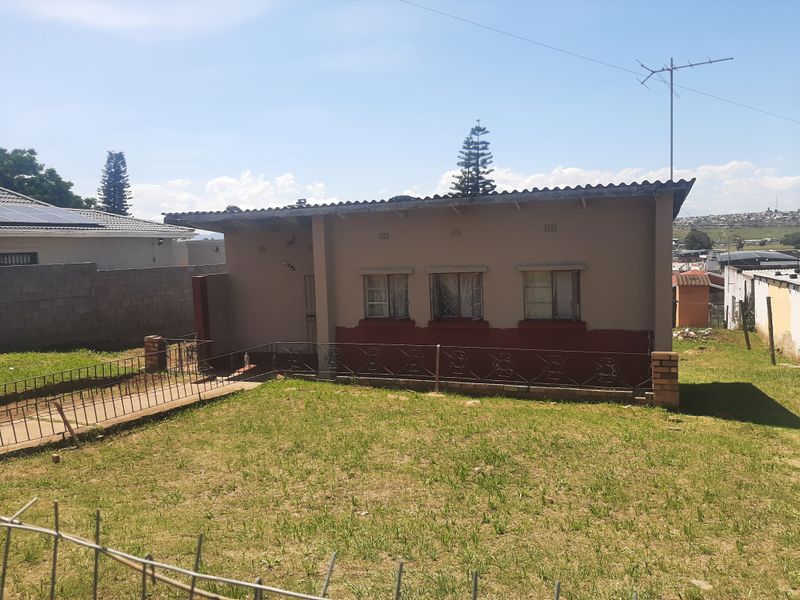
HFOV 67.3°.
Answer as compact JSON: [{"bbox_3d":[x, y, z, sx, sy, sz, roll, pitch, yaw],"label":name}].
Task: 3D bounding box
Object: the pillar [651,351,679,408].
[{"bbox_3d":[4.135,1.216,9.366,0.356,0.830,0.356,0,4,21],"label":"pillar"}]

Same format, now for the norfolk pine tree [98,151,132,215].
[{"bbox_3d":[-30.032,-8.197,64.568,4.100,15.500,4.100,-4,5,-25],"label":"norfolk pine tree"}]

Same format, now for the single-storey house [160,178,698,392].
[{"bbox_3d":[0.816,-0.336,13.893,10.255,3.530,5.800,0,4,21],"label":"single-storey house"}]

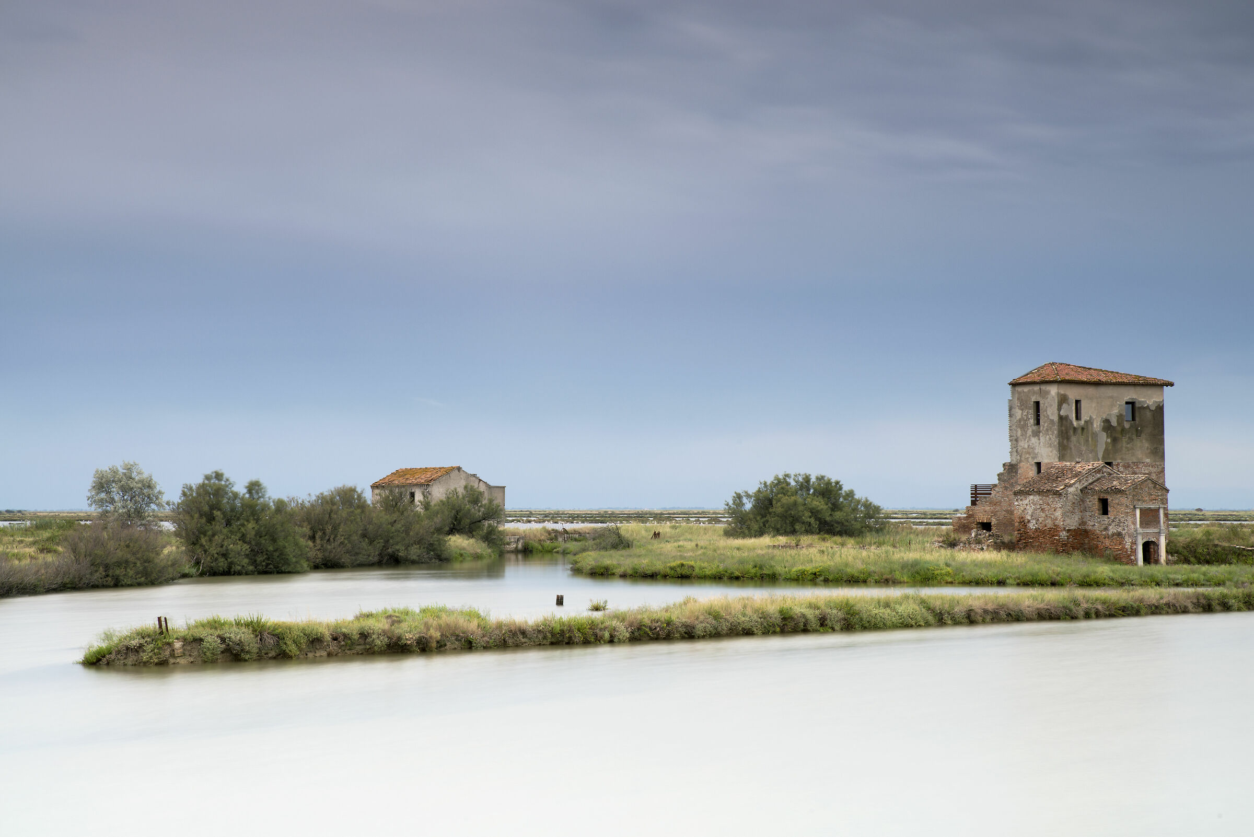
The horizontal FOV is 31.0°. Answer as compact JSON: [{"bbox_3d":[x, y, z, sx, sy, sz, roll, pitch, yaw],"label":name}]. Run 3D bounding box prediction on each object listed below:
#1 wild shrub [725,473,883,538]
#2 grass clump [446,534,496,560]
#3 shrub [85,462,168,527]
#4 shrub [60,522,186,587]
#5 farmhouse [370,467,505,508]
[{"bbox_3d":[14.220,7.079,181.862,12.520,5.700,9.500,0,-2,0],"label":"wild shrub"},{"bbox_3d":[-14.170,11.640,205.700,4.300,2.200,5.500,0,-2,-4],"label":"grass clump"},{"bbox_3d":[-34.920,6.097,157.884,5.370,6.250,5.000,0,-2,0],"label":"shrub"},{"bbox_3d":[-27.590,7.373,123.805,6.660,3.430,4.800,0,-2,0],"label":"shrub"},{"bbox_3d":[-19.290,8.695,231.739,9.600,7.380,9.800,2,-3,-42],"label":"farmhouse"}]

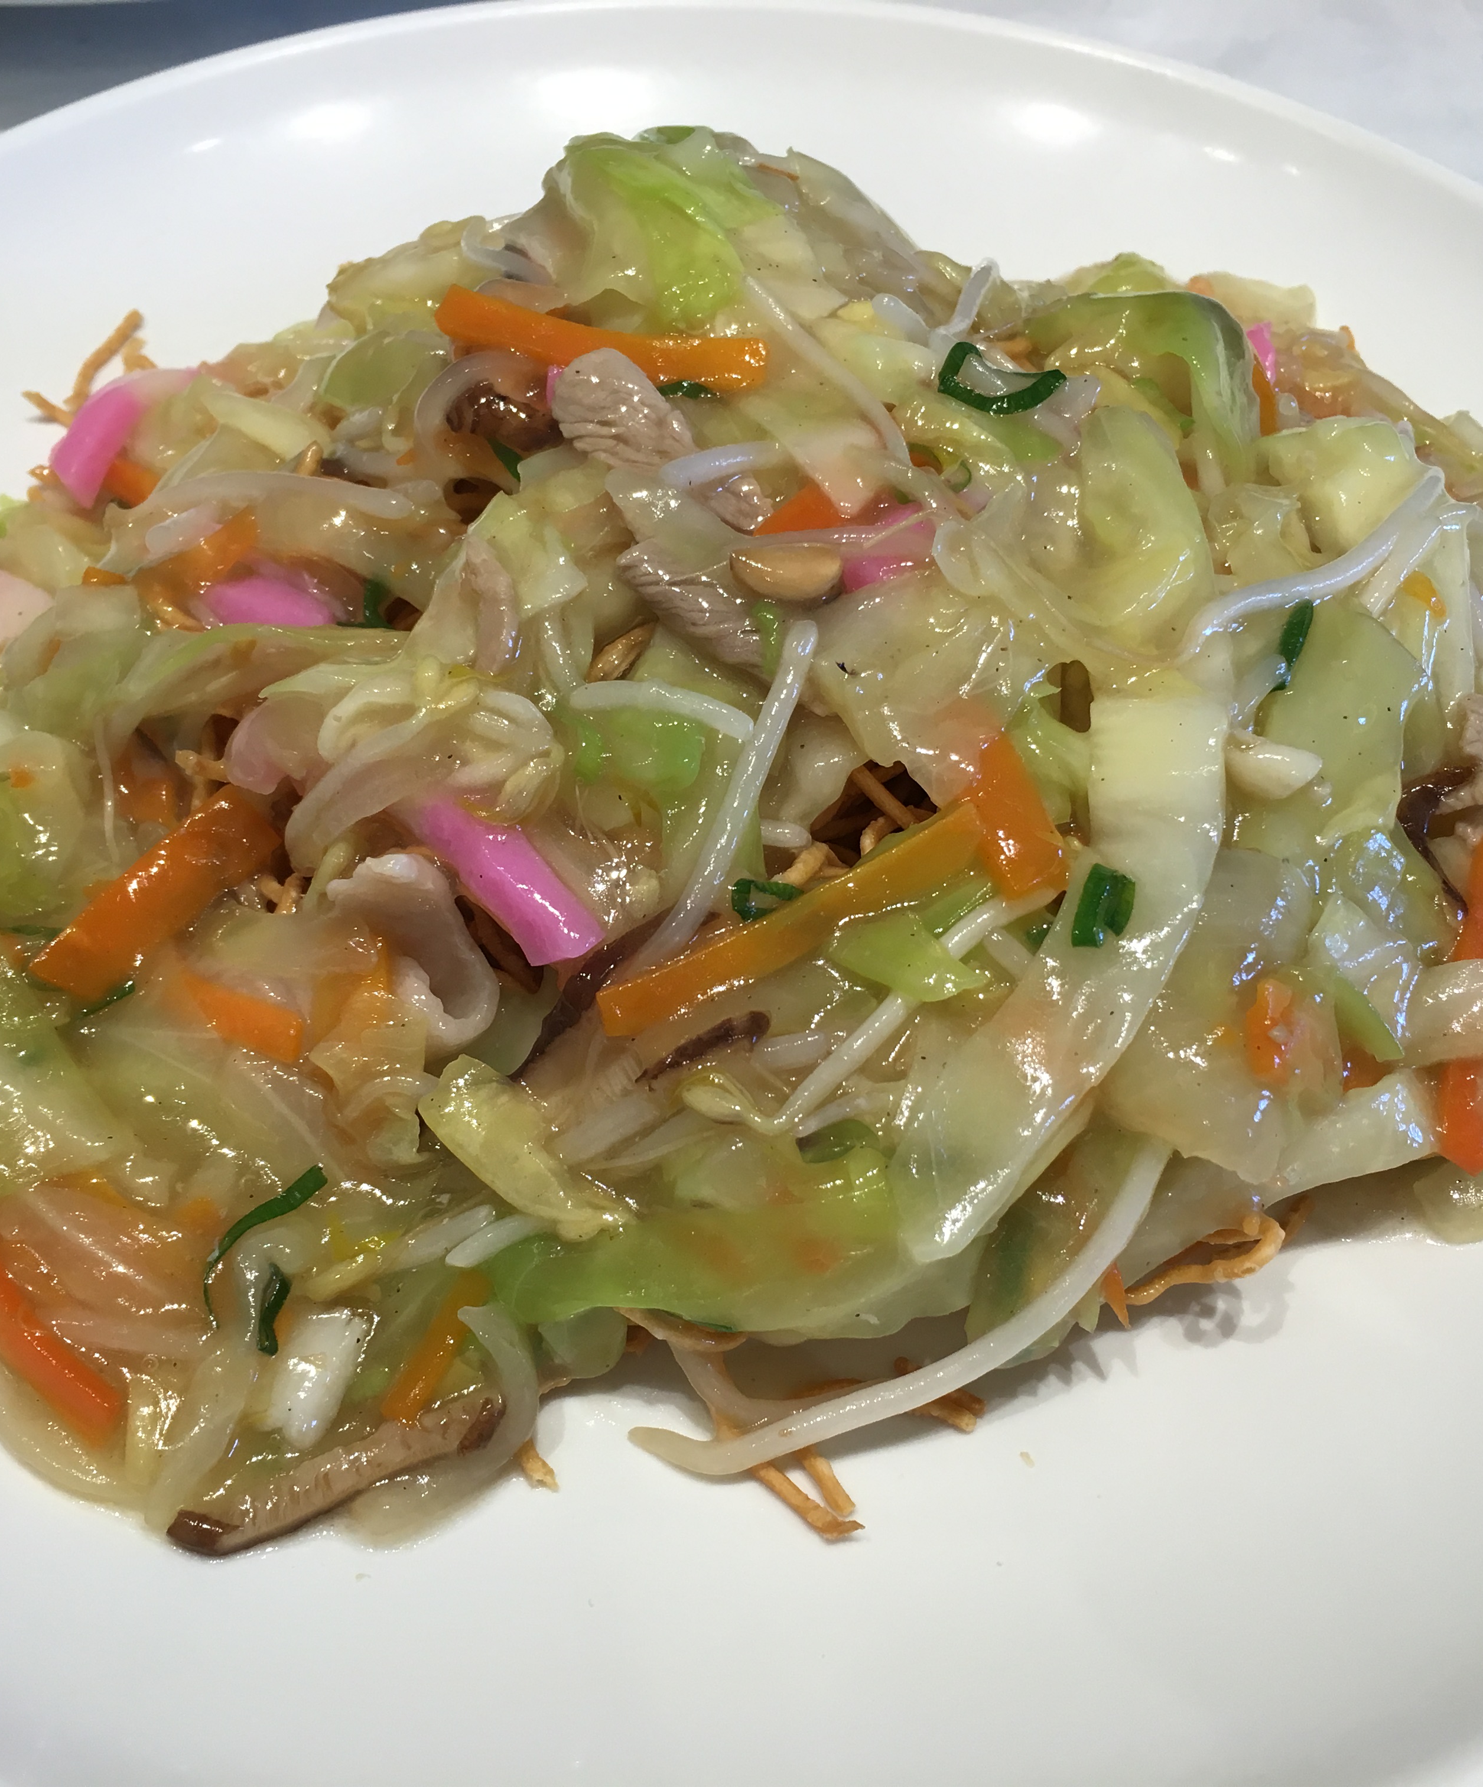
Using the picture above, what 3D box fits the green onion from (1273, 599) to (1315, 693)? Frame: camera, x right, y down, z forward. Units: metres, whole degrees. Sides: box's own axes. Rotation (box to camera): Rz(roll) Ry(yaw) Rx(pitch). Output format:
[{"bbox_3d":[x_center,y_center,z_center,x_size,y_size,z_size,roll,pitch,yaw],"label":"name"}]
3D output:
[{"bbox_3d":[0.059,-0.026,0.212,0.004,0.004,0.014,18,52,13],"label":"green onion"}]

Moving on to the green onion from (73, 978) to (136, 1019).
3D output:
[{"bbox_3d":[-0.061,0.011,0.191,0.007,0.006,0.004,-17,53,-15],"label":"green onion"}]

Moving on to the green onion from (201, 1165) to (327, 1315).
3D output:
[{"bbox_3d":[-0.044,0.031,0.181,0.006,0.008,0.015,32,56,22],"label":"green onion"}]

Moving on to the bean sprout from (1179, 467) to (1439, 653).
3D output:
[{"bbox_3d":[0.063,-0.035,0.213,0.041,0.007,0.009,-29,57,-23],"label":"bean sprout"}]

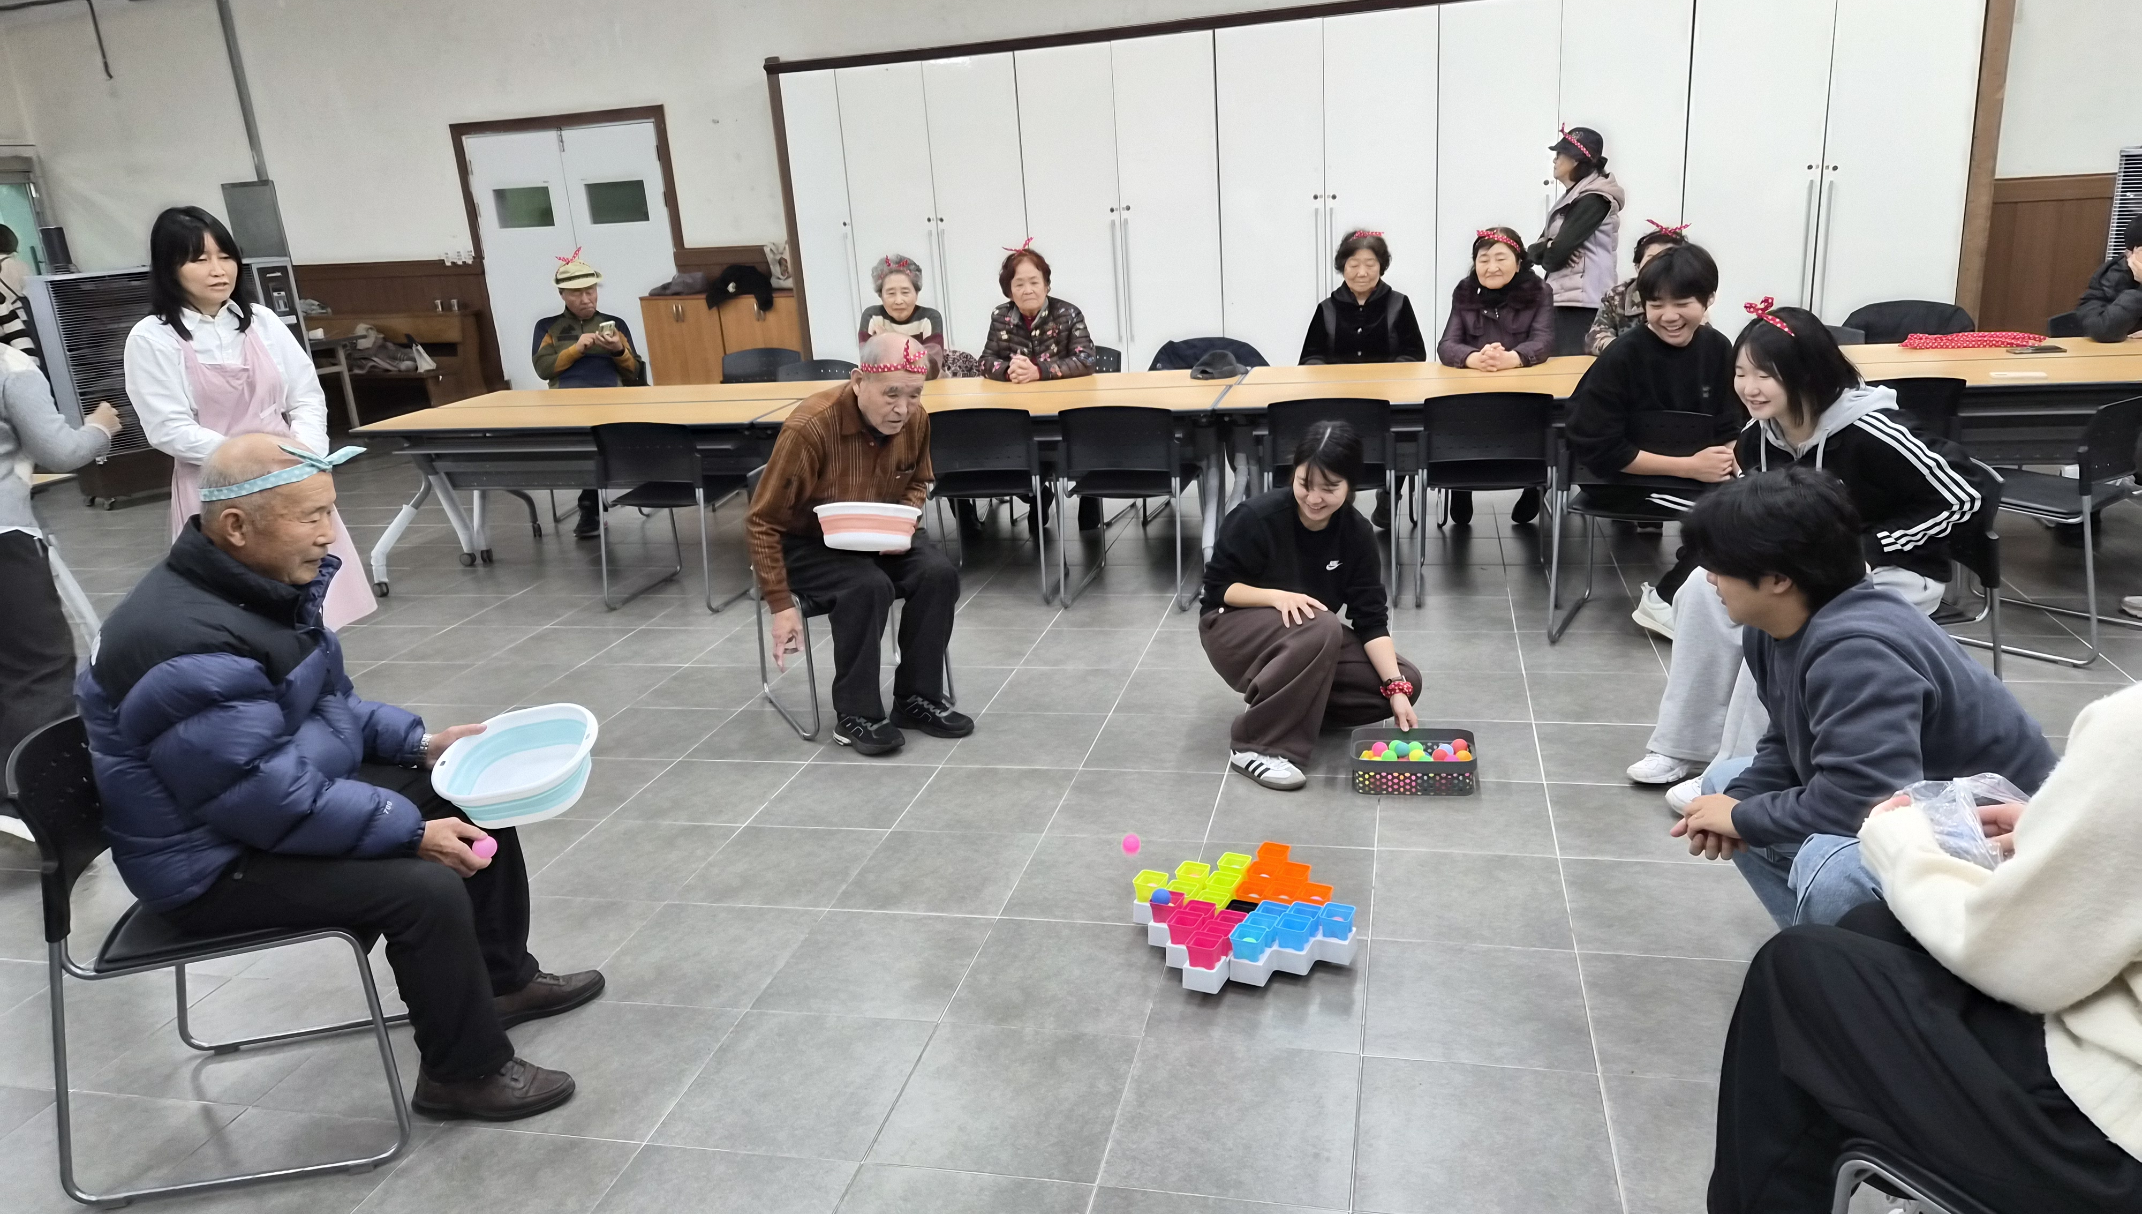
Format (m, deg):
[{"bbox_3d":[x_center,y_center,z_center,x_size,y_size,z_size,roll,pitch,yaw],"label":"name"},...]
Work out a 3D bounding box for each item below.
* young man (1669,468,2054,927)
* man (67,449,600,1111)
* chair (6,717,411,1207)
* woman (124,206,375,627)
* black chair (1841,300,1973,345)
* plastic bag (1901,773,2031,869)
[{"bbox_3d":[1.327,0.281,2.345,0.720,0.990,0.540,2,18,20],"label":"young man"},{"bbox_3d":[-1.350,0.300,2.510,0.820,1.240,0.600,-6,17,-5],"label":"man"},{"bbox_3d":[-1.480,0.545,2.548,0.570,0.790,0.490,-6,17,-6],"label":"chair"},{"bbox_3d":[-2.045,-0.208,3.717,0.420,1.628,0.520,12,24,43],"label":"woman"},{"bbox_3d":[3.282,-0.748,5.498,0.530,0.800,0.550,0,17,14],"label":"black chair"},{"bbox_3d":[1.002,0.244,1.591,0.120,0.130,0.150,0,17,14],"label":"plastic bag"}]

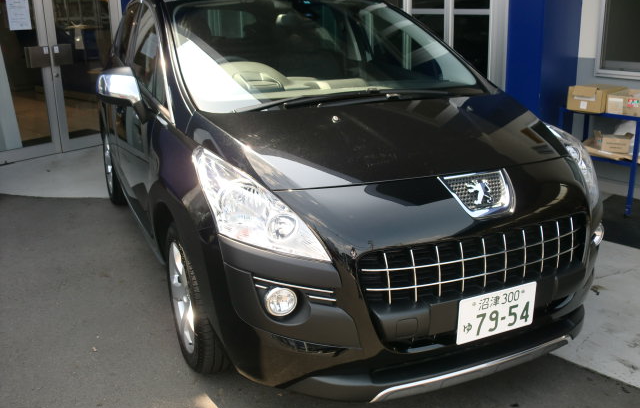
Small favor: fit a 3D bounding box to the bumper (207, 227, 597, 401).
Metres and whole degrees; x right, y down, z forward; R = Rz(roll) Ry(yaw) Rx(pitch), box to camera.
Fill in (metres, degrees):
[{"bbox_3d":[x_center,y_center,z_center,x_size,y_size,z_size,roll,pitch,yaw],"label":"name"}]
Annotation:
[{"bbox_3d":[0.483,0.297,2.434,1.780,0.560,0.580,-9,18,-23],"label":"bumper"}]

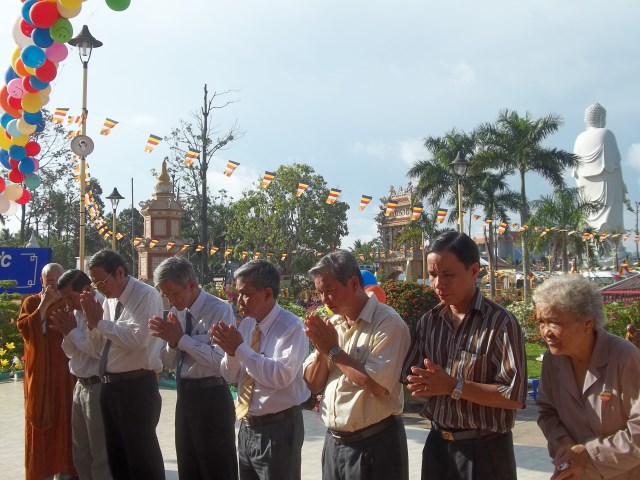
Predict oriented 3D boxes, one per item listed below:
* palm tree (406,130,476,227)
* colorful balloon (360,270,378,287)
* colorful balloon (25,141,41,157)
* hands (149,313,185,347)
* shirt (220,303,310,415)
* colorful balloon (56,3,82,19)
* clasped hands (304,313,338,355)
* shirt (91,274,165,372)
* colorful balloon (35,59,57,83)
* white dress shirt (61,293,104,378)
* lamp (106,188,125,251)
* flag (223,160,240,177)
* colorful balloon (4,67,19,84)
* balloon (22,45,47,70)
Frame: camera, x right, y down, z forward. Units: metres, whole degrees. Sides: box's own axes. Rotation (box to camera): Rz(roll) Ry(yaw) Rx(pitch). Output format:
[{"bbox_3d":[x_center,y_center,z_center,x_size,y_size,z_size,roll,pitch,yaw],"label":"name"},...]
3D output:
[{"bbox_3d":[7.165,-1.513,38.000,4.400,9.800,4.400,0,-3,0],"label":"palm tree"},{"bbox_3d":[0.374,0.374,5.600,0.250,0.260,0.250,0,-3,0],"label":"colorful balloon"},{"bbox_3d":[-3.659,-1.162,8.500,0.201,0.211,0.201,0,-2,0],"label":"colorful balloon"},{"bbox_3d":[-0.696,0.411,3.020,0.150,0.160,0.100,2,-4,-37],"label":"hands"},{"bbox_3d":[-0.224,0.491,2.780,0.380,0.490,0.470,2,-3,-40],"label":"shirt"},{"bbox_3d":[-2.216,-2.061,5.900,0.226,0.236,0.226,0,-2,0],"label":"colorful balloon"},{"bbox_3d":[0.005,0.316,2.250,0.130,0.150,0.100,3,-4,-44],"label":"clasped hands"},{"bbox_3d":[-0.949,0.424,3.300,0.360,0.520,0.450,3,-5,-44],"label":"shirt"},{"bbox_3d":[-2.917,-1.808,7.100,0.240,0.250,0.240,1,-3,-22],"label":"colorful balloon"},{"bbox_3d":[-1.287,0.527,3.750,0.380,0.500,0.460,2,-4,-41],"label":"white dress shirt"},{"bbox_3d":[-5.549,0.500,18.000,0.520,3.800,0.520,1,-3,-17],"label":"lamp"},{"bbox_3d":[-1.369,-1.106,10.300,0.240,0.250,0.060,1,-2,-20],"label":"flag"},{"bbox_3d":[-3.810,-2.039,8.300,0.250,0.260,0.250,0,-3,0],"label":"colorful balloon"},{"bbox_3d":[-2.664,-1.705,6.200,0.234,0.224,0.234,0,-2,0],"label":"balloon"}]

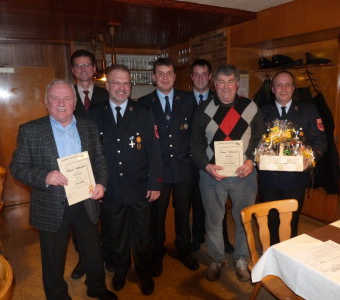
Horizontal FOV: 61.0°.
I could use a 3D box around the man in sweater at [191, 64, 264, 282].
[{"bbox_3d":[0.463,0.212,2.327,0.580,1.730,0.440,-1,10,6],"label":"man in sweater"}]

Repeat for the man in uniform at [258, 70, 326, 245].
[{"bbox_3d":[1.117,0.131,2.722,0.580,1.710,0.460,3,11,24],"label":"man in uniform"}]

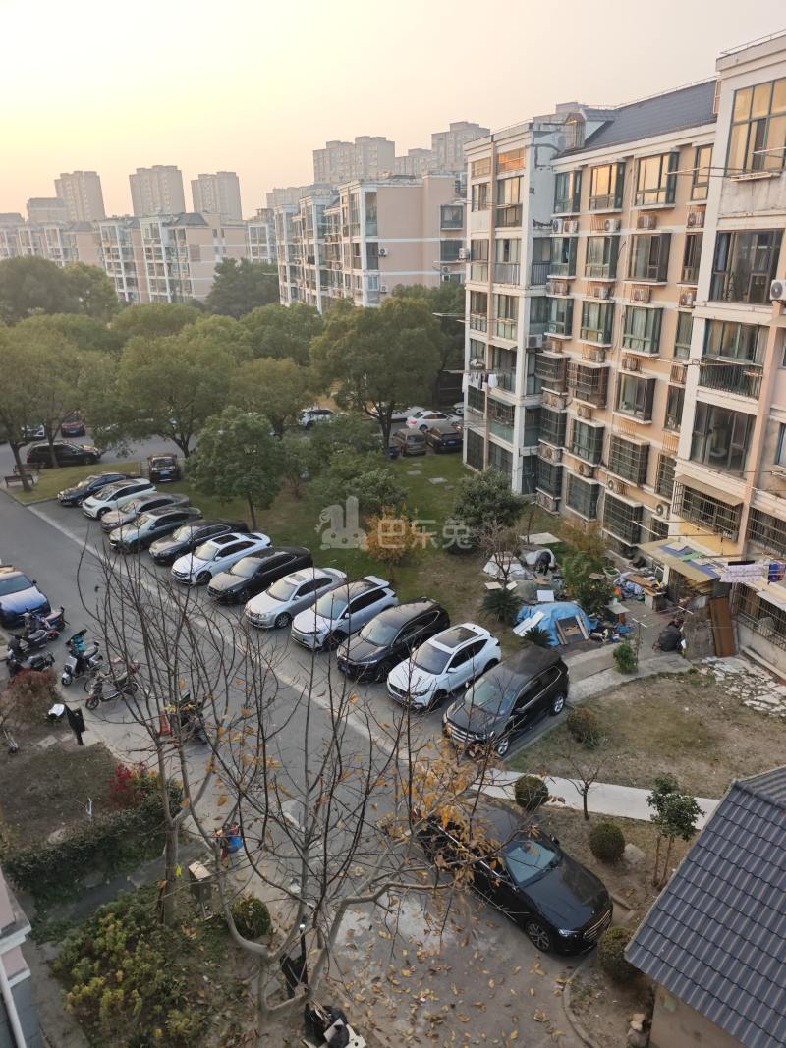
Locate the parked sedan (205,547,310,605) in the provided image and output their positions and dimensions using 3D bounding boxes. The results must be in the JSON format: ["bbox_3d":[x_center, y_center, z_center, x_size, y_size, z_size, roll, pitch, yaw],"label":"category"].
[{"bbox_3d":[-5.877,2.136,32.657,4.820,1.470,1.830,-20,27,-40],"label":"parked sedan"}]

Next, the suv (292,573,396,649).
[{"bbox_3d":[-1.861,3.420,28.736,4.580,1.660,1.860,-20,27,-40],"label":"suv"}]

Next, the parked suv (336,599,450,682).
[{"bbox_3d":[0.080,4.104,26.266,1.860,1.660,4.620,18,28,42],"label":"parked suv"}]

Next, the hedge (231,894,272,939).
[{"bbox_3d":[-3.070,8.570,15.810,0.850,0.870,0.850,-8,22,-16],"label":"hedge"}]

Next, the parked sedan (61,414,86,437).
[{"bbox_3d":[-27.404,-8.564,62.406,1.800,1.460,4.600,-8,22,-17],"label":"parked sedan"}]

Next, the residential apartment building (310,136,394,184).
[{"bbox_3d":[-16.635,-138.088,321.039,12.000,58.600,42.700,-19,27,-39],"label":"residential apartment building"}]

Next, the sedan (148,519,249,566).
[{"bbox_3d":[-9.558,0.779,35.859,4.850,1.450,1.860,-19,27,-39],"label":"sedan"}]

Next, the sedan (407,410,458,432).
[{"bbox_3d":[3.503,-8.639,60.785,4.650,1.460,1.800,-7,21,-16],"label":"sedan"}]

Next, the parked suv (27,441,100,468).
[{"bbox_3d":[-23.709,-5.123,52.499,4.827,1.689,1.892,-7,22,-14],"label":"parked suv"}]

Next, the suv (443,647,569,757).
[{"bbox_3d":[3.665,5.518,23.006,4.694,1.759,1.937,-21,28,-41],"label":"suv"}]

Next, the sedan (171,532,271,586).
[{"bbox_3d":[-8.123,1.515,34.553,4.631,1.474,1.801,-20,28,-39],"label":"sedan"}]

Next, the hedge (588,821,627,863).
[{"bbox_3d":[5.275,7.861,17.929,0.894,0.893,0.894,-1,21,0],"label":"hedge"}]

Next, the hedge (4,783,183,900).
[{"bbox_3d":[-7.150,7.889,17.655,4.200,1.000,0.820,-12,23,-26],"label":"hedge"}]

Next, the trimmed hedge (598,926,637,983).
[{"bbox_3d":[4.687,8.908,15.036,0.914,1.037,0.914,-8,22,-16],"label":"trimmed hedge"}]

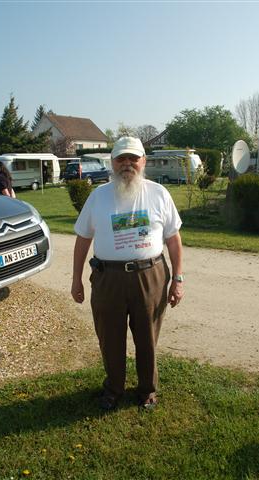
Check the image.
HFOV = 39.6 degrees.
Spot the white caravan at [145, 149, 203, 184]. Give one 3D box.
[{"bbox_3d":[3.261,-5.739,28.938,4.600,2.600,2.050,7,13,29],"label":"white caravan"}]

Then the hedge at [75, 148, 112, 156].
[{"bbox_3d":[-3.517,-7.744,37.203,6.000,3.150,1.300,-1,12,-6],"label":"hedge"}]

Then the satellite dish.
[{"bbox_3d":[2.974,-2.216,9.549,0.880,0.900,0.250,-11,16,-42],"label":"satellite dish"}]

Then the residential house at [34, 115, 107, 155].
[{"bbox_3d":[-9.453,-14.691,56.184,9.500,9.000,9.200,9,15,37],"label":"residential house"}]

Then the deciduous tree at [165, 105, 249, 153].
[{"bbox_3d":[8.920,-11.032,40.603,9.600,8.200,8.500,0,12,0],"label":"deciduous tree"}]

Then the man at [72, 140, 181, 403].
[{"bbox_3d":[-0.016,0.236,2.368,0.710,1.750,0.430,0,12,0],"label":"man"}]

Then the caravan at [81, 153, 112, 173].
[{"bbox_3d":[-2.133,-6.658,33.343,4.900,2.600,2.150,-7,14,-30],"label":"caravan"}]

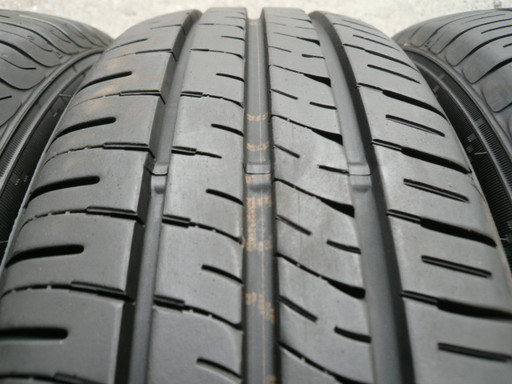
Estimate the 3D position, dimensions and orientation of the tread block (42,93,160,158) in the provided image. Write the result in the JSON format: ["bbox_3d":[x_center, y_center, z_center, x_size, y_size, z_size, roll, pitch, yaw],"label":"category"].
[{"bbox_3d":[-0.050,-0.021,0.137,0.037,0.010,0.026,-3,51,3],"label":"tread block"}]

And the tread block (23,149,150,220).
[{"bbox_3d":[-0.050,-0.001,0.122,0.037,0.010,0.024,-3,57,3],"label":"tread block"}]

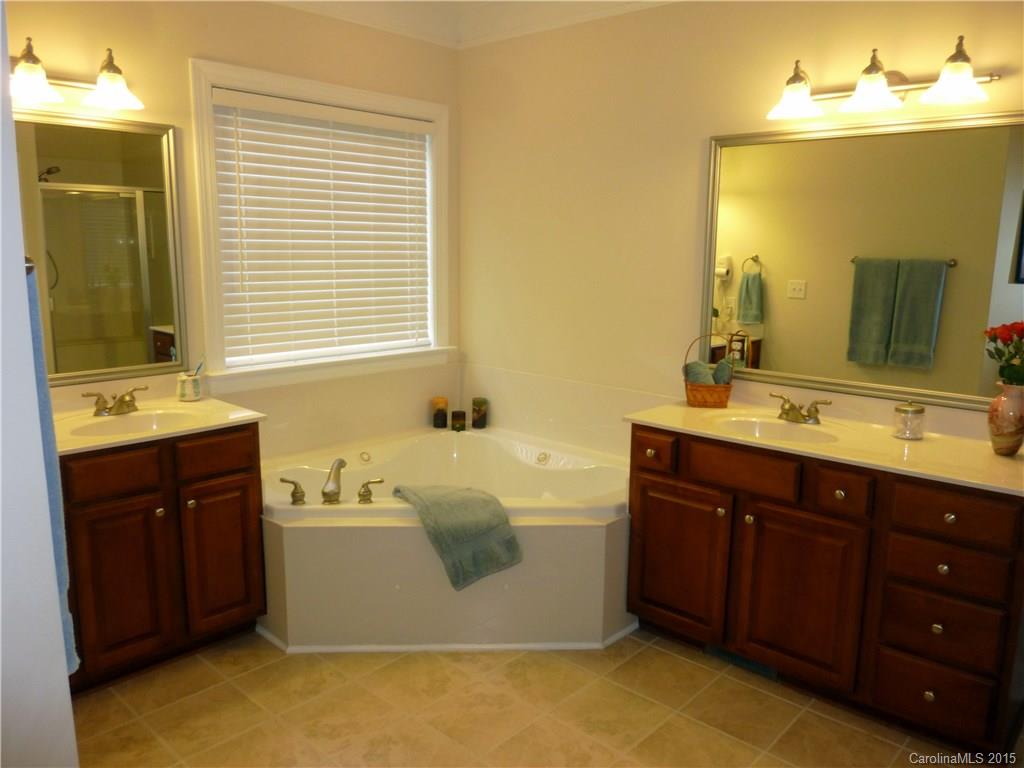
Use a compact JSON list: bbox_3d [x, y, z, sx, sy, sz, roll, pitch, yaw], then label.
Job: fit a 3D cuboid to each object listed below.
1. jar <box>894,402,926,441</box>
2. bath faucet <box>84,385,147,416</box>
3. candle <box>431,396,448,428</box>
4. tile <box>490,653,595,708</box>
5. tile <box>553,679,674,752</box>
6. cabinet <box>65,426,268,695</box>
[{"bbox_3d":[1.339,0.124,2.498,0.086,0.112,0.086,9,13,42],"label":"jar"},{"bbox_3d":[-1.462,0.067,2.742,0.125,0.082,0.228,10,13,42],"label":"bath faucet"},{"bbox_3d":[-0.390,0.156,4.015,0.080,0.152,0.080,0,10,-3],"label":"candle"},{"bbox_3d":[0.103,1.034,2.609,0.300,0.012,0.300,10,13,42],"label":"tile"},{"bbox_3d":[0.326,1.071,2.406,0.300,0.012,0.300,10,13,42],"label":"tile"},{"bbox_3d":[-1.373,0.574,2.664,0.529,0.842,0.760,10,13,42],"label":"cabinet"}]

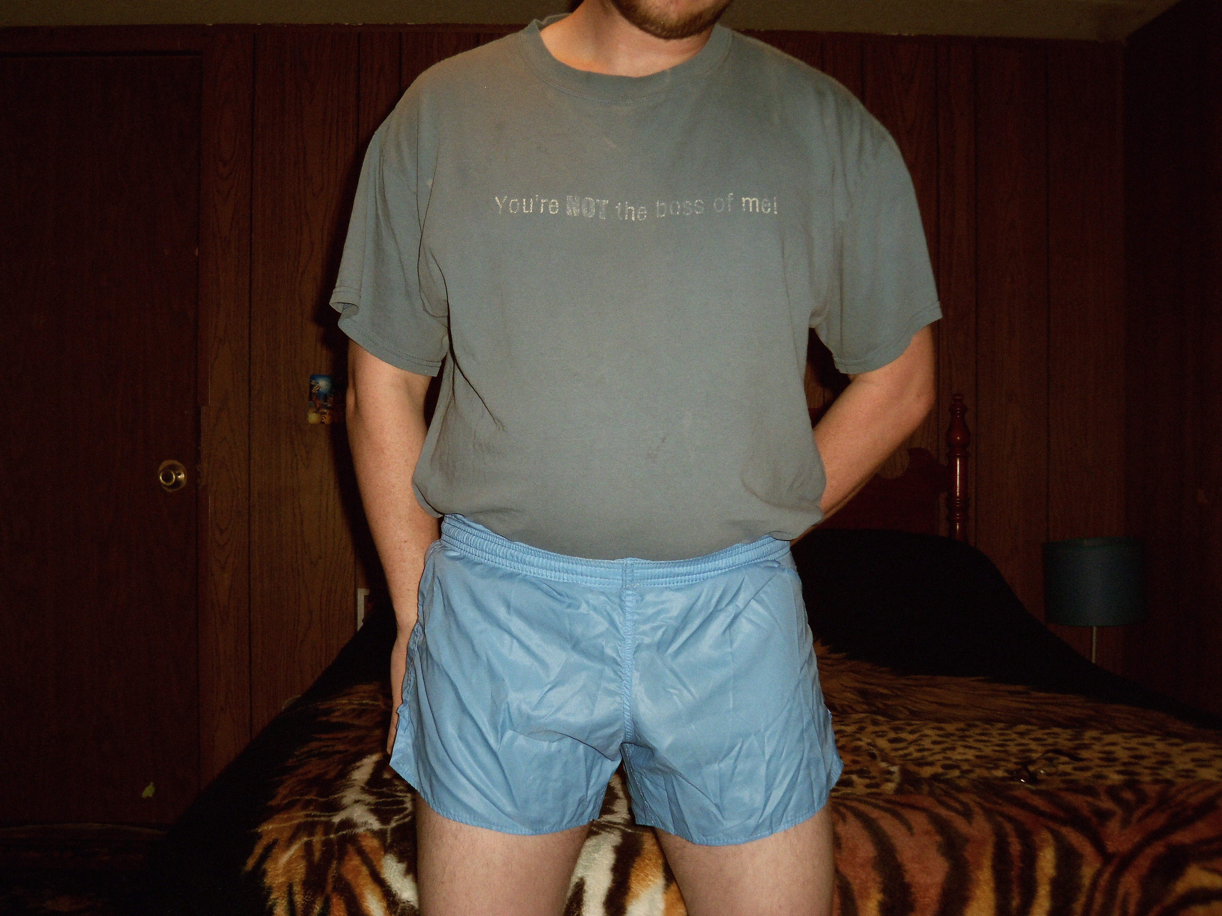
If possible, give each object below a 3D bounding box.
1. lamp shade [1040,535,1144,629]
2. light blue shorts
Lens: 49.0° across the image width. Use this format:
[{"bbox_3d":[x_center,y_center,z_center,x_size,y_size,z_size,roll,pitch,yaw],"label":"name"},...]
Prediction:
[{"bbox_3d":[1.152,0.293,3.200,0.235,0.195,0.235,0,0,0],"label":"lamp shade"},{"bbox_3d":[0.006,0.228,1.420,0.480,0.335,0.280,0,0,-2],"label":"light blue shorts"}]

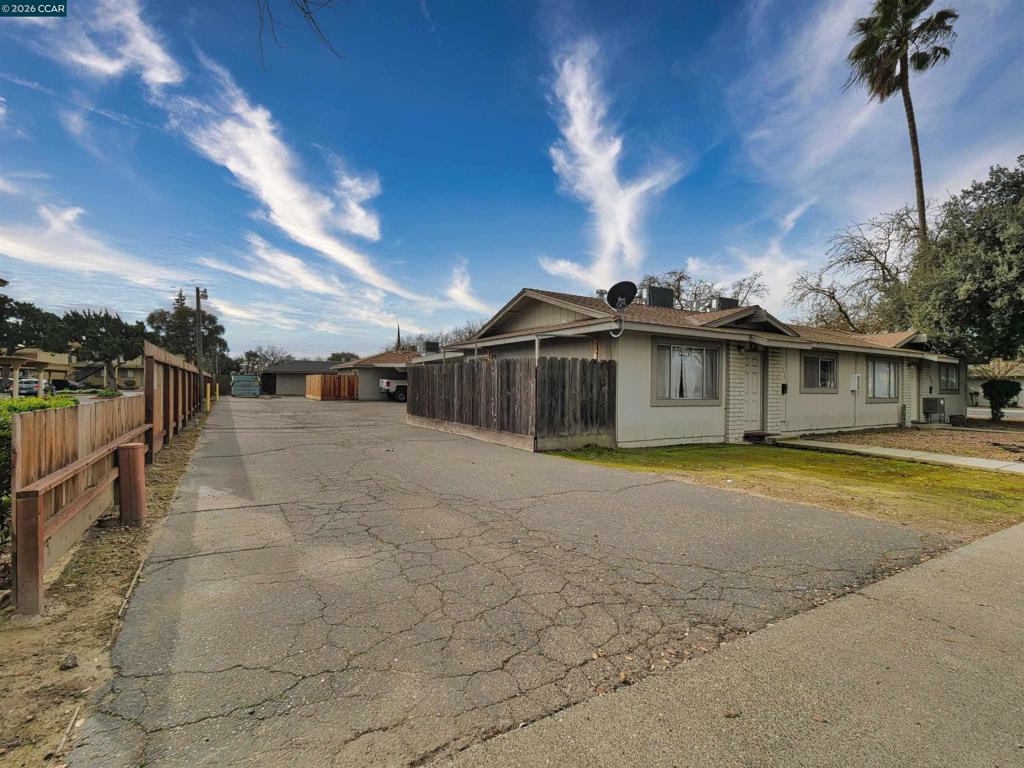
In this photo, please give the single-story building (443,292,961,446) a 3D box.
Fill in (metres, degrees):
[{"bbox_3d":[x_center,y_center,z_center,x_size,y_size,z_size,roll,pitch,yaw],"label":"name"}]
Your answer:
[{"bbox_3d":[8.851,-0.463,17.304,20.800,3.800,8.200,1,0,-32],"label":"single-story building"}]

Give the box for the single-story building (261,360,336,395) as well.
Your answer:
[{"bbox_3d":[-21.249,-0.684,52.676,12.000,3.650,6.600,1,0,-32],"label":"single-story building"}]

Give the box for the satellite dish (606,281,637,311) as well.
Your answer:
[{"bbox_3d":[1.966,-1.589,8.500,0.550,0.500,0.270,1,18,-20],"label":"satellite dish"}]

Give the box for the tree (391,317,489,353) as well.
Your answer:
[{"bbox_3d":[-7.098,-2.752,50.013,10.000,8.200,8.500,1,0,-32],"label":"tree"}]

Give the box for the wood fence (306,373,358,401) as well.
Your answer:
[{"bbox_3d":[-13.021,0.253,34.082,2.350,1.700,6.300,1,0,-32],"label":"wood fence"}]

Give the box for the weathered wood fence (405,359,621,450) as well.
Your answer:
[{"bbox_3d":[-0.500,0.354,11.758,1.980,1.730,6.750,1,0,-32],"label":"weathered wood fence"}]

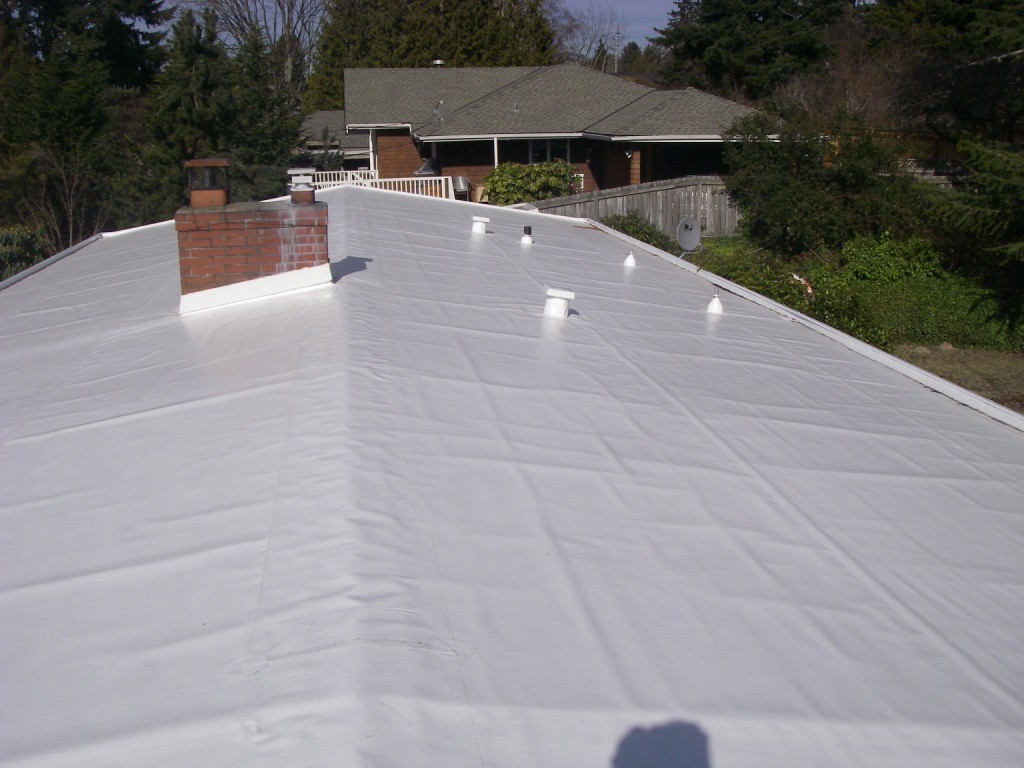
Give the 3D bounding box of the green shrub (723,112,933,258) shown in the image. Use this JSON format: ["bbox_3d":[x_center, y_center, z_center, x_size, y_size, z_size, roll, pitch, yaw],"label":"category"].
[{"bbox_3d":[8.173,-5.233,29.438,4.900,3.600,3.900,-3,14,-8],"label":"green shrub"}]

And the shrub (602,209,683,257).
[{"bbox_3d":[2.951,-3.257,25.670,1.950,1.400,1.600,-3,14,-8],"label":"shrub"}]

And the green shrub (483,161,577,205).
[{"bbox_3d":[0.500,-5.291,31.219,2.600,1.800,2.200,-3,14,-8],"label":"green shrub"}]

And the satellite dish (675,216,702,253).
[{"bbox_3d":[2.599,-2.182,16.375,0.460,0.510,0.200,-10,5,-33],"label":"satellite dish"}]

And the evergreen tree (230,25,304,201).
[{"bbox_3d":[-7.802,-8.410,36.779,2.500,6.400,2.500,-3,14,-8],"label":"evergreen tree"}]

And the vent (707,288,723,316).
[{"bbox_3d":[1.991,-0.826,11.065,0.160,0.250,0.160,-3,14,-8],"label":"vent"}]

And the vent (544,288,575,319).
[{"bbox_3d":[0.396,-0.698,9.459,0.235,0.240,0.235,6,13,-10],"label":"vent"}]

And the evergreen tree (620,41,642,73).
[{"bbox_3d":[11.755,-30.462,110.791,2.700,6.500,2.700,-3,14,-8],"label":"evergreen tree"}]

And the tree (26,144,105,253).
[{"bbox_3d":[-10.297,-3.988,26.390,1.900,3.200,1.800,-3,14,-8],"label":"tree"}]

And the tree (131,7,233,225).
[{"bbox_3d":[-10.487,-8.680,36.840,3.300,6.900,3.200,-3,14,-8],"label":"tree"}]

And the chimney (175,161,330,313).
[{"bbox_3d":[-2.260,-1.346,9.957,1.285,1.274,0.680,-3,14,-8],"label":"chimney"}]

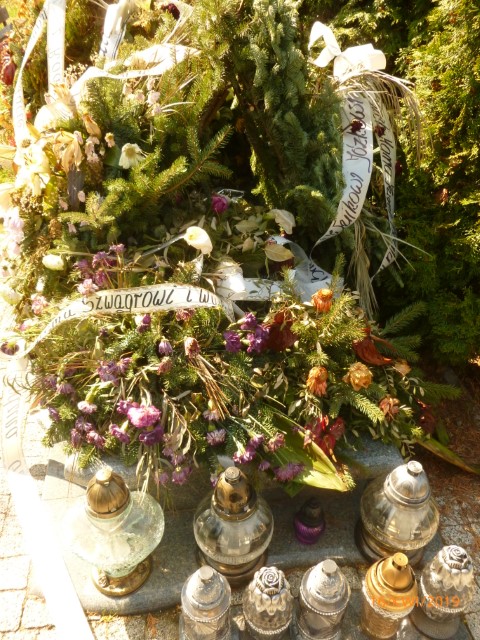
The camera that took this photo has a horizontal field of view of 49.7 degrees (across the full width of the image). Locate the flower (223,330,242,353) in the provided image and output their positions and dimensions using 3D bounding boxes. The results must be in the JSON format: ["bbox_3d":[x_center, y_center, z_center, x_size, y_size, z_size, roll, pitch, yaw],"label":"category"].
[{"bbox_3d":[-0.020,0.057,1.380,0.051,0.054,0.050,2,32,0],"label":"flower"}]

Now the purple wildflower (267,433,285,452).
[{"bbox_3d":[0.086,0.296,1.250,0.041,0.044,0.041,4,32,3],"label":"purple wildflower"}]

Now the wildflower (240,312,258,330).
[{"bbox_3d":[0.024,0.004,1.300,0.045,0.043,0.041,0,34,0],"label":"wildflower"}]

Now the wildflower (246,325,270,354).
[{"bbox_3d":[0.054,0.057,1.522,0.067,0.081,0.067,0,30,0],"label":"wildflower"}]

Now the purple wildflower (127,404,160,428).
[{"bbox_3d":[-0.259,0.259,1.391,0.087,0.059,0.061,0,30,0],"label":"purple wildflower"}]

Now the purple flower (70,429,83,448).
[{"bbox_3d":[-0.404,0.293,1.280,0.028,0.045,0.034,-4,33,-10],"label":"purple flower"}]

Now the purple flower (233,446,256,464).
[{"bbox_3d":[0.011,0.325,1.240,0.055,0.040,0.044,3,32,1],"label":"purple flower"}]

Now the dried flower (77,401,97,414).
[{"bbox_3d":[-0.353,0.201,1.190,0.046,0.031,0.035,0,34,0],"label":"dried flower"}]

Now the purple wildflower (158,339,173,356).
[{"bbox_3d":[-0.181,0.067,1.260,0.034,0.042,0.035,0,34,0],"label":"purple wildflower"}]

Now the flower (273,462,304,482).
[{"bbox_3d":[0.108,0.333,1.130,0.066,0.042,0.048,0,34,0],"label":"flower"}]

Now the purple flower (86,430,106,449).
[{"bbox_3d":[-0.380,0.316,1.370,0.051,0.042,0.043,0,31,0],"label":"purple flower"}]

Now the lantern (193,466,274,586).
[{"bbox_3d":[-0.013,0.429,1.121,0.178,0.294,0.178,0,34,0],"label":"lantern"}]

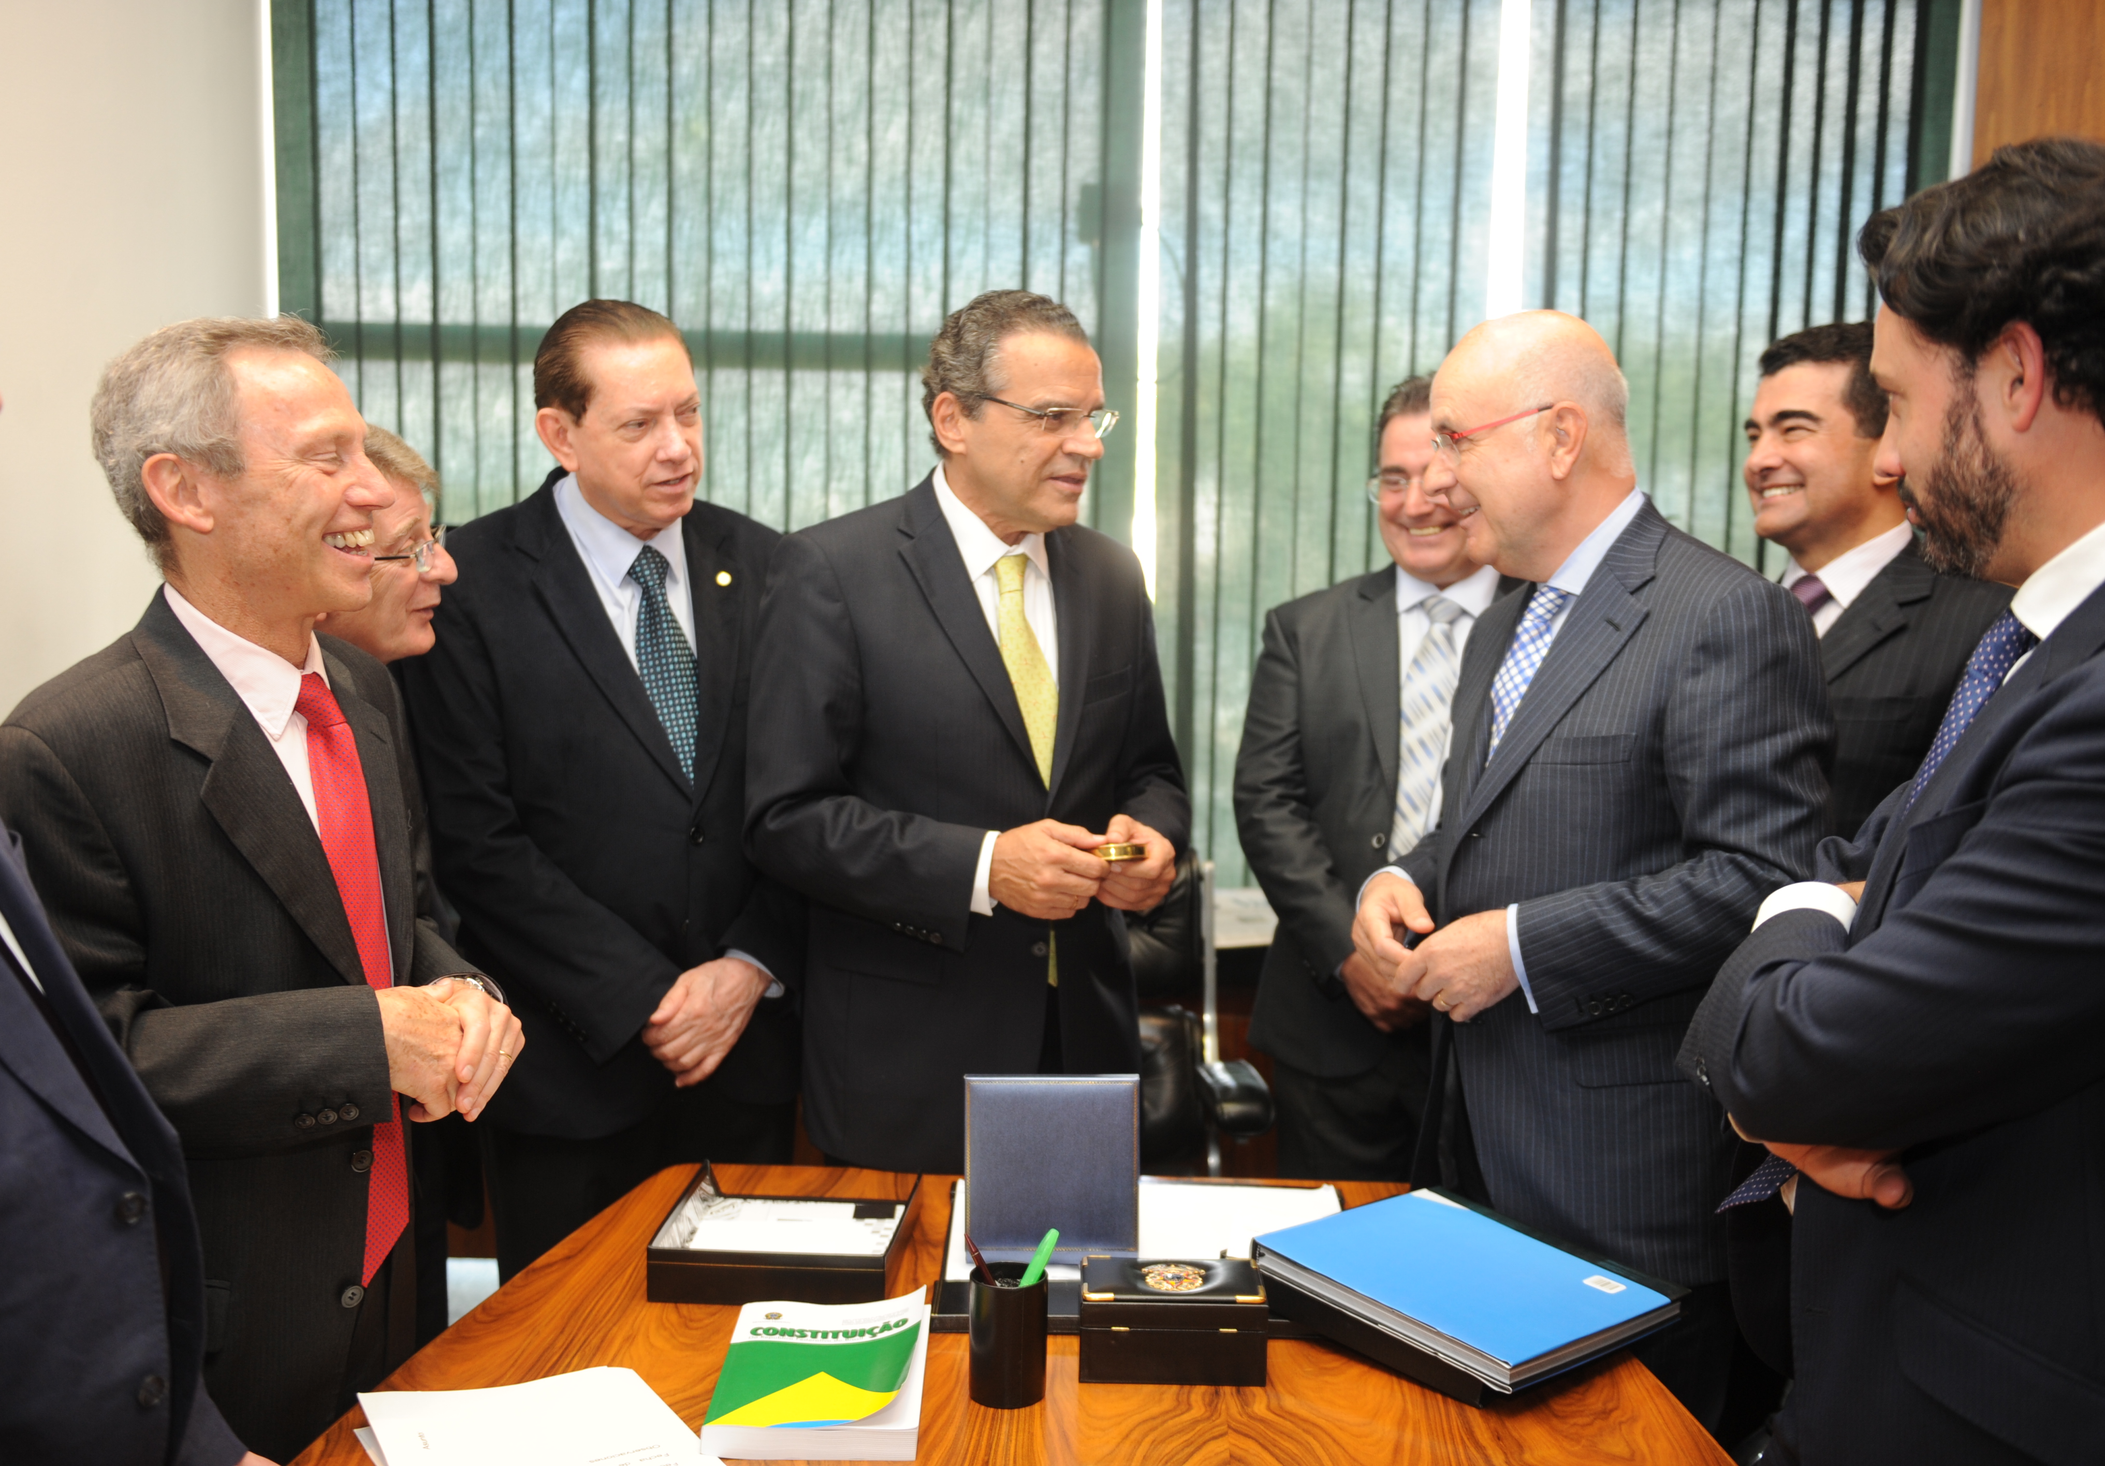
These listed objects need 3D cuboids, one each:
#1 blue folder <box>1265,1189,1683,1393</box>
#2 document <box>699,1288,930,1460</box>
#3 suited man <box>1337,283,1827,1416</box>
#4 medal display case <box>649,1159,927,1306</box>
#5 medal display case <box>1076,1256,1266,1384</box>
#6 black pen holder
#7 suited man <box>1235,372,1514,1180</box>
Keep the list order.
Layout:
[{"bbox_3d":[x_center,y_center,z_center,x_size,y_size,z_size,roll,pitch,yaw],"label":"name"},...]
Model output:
[{"bbox_3d":[0.362,0.481,1.828,0.220,0.025,0.302,-6,12,-37],"label":"blue folder"},{"bbox_3d":[-0.183,0.515,1.673,0.162,0.031,0.236,1,7,-1],"label":"document"},{"bbox_3d":[0.501,0.450,2.043,0.410,1.699,0.520,-3,8,-30],"label":"suited man"},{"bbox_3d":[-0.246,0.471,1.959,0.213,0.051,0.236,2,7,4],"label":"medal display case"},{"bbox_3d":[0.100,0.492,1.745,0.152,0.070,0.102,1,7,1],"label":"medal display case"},{"bbox_3d":[-0.035,0.484,1.671,0.062,0.098,0.062,1,7,0],"label":"black pen holder"},{"bbox_3d":[0.447,0.410,2.512,0.530,1.670,0.360,3,7,17],"label":"suited man"}]

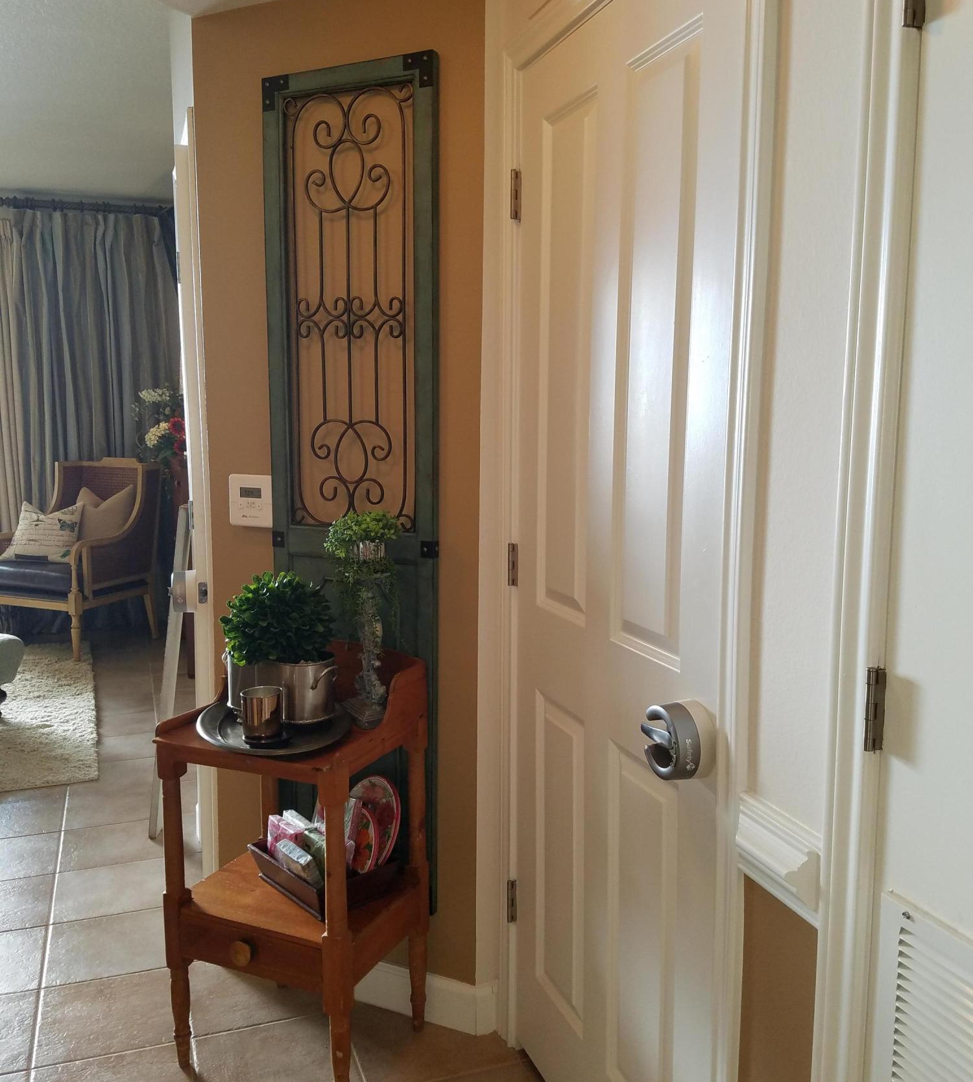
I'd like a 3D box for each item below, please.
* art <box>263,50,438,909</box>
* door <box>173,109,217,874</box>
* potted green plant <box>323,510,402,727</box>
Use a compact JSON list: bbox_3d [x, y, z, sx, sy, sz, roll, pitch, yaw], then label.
[{"bbox_3d":[-0.294,-0.087,2.154,0.413,1.820,0.030,3,8,24],"label":"art"},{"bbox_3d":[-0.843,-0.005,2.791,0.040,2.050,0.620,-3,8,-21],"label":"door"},{"bbox_3d":[-0.264,0.160,2.072,0.172,0.456,0.160,3,8,24],"label":"potted green plant"}]

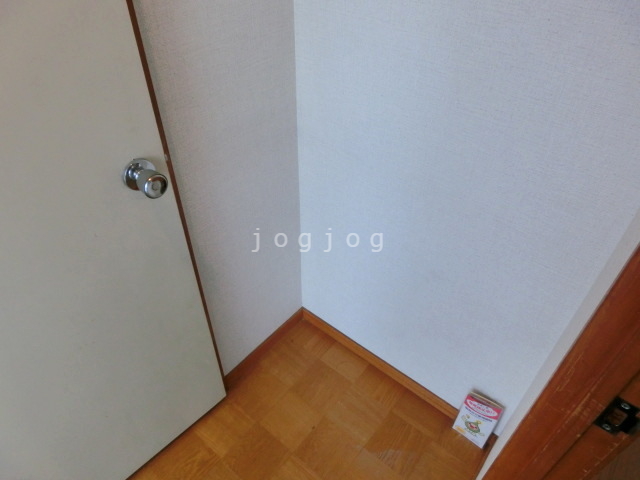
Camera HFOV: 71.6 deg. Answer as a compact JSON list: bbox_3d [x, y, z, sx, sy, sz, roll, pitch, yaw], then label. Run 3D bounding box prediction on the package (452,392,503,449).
[{"bbox_3d":[0.467,0.534,1.320,0.096,0.189,0.017,26,41,26],"label":"package"}]

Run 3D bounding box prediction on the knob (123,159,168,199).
[{"bbox_3d":[-0.318,-0.109,0.823,0.062,0.065,0.065,32,50,31],"label":"knob"}]

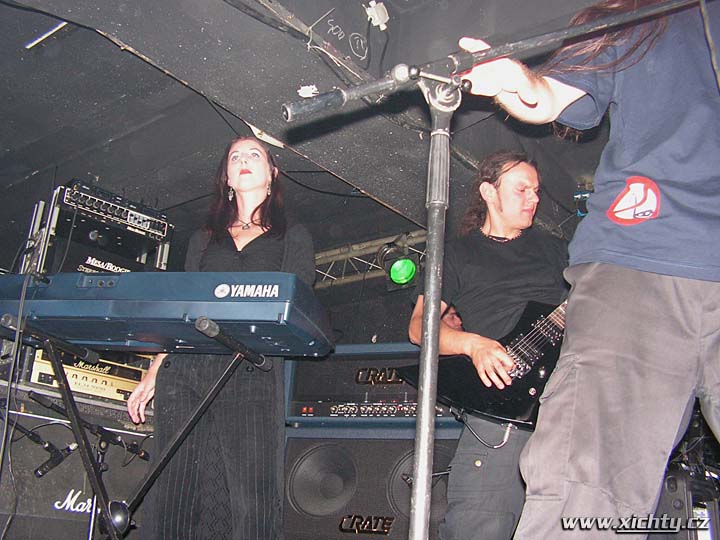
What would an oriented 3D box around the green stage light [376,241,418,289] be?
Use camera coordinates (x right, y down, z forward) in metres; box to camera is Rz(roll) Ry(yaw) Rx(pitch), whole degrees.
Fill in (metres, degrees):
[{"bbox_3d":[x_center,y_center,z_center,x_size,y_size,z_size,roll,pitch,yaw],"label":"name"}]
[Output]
[{"bbox_3d":[0.238,-0.028,4.700,0.220,0.250,0.270,-8,19,-4],"label":"green stage light"}]

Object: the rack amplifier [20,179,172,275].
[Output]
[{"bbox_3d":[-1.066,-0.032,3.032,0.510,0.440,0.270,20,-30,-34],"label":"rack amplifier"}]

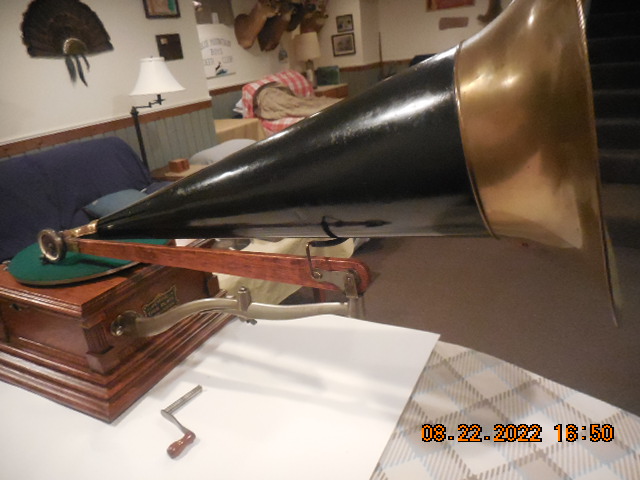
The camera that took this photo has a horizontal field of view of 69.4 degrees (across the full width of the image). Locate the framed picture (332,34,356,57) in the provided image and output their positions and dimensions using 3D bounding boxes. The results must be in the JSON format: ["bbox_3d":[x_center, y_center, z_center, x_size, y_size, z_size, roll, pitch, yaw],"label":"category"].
[{"bbox_3d":[0.371,-3.045,7.230,0.376,0.318,0.025,5,25,25],"label":"framed picture"}]

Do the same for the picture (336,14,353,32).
[{"bbox_3d":[0.384,-3.319,7.096,0.269,0.228,0.025,5,25,25],"label":"picture"}]

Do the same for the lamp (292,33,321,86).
[{"bbox_3d":[-0.156,-2.809,7.232,0.368,0.813,0.368,5,25,25],"label":"lamp"}]

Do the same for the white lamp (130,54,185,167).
[{"bbox_3d":[-1.175,-0.650,3.468,0.528,1.351,0.399,-11,23,-12],"label":"white lamp"}]

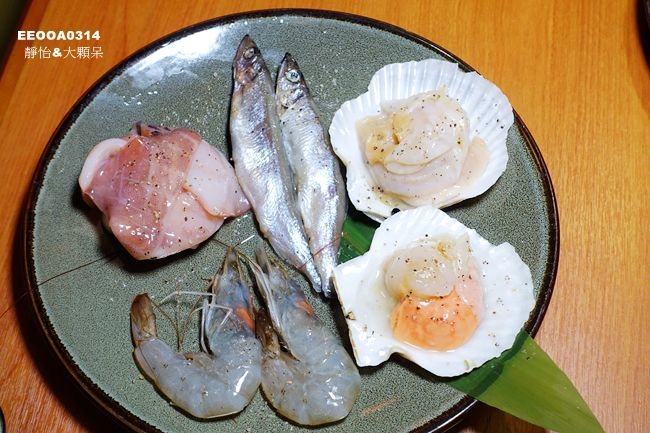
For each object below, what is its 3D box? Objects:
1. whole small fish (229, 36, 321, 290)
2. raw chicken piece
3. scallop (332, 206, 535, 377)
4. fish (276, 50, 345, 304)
[{"bbox_3d":[-0.033,-0.031,0.564,0.028,0.020,0.167,-12,60,-8],"label":"whole small fish"},{"bbox_3d":[-0.080,-0.011,0.545,0.087,0.030,0.072,0,59,0],"label":"raw chicken piece"},{"bbox_3d":[0.053,0.039,0.517,0.091,0.029,0.090,-10,60,-7],"label":"scallop"},{"bbox_3d":[-0.005,-0.027,0.562,0.027,0.020,0.154,-7,59,-5],"label":"fish"}]

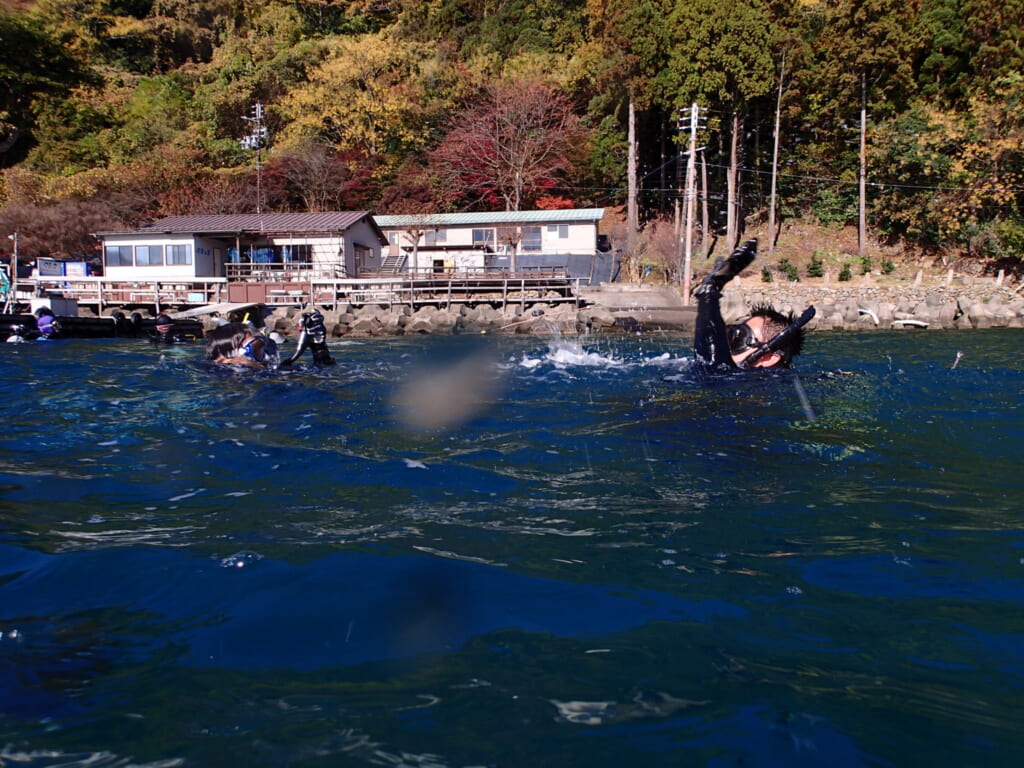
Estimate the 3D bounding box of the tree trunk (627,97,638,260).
[{"bbox_3d":[9.125,-15.562,56.000,0.750,12.300,0.750,-1,4,0],"label":"tree trunk"}]

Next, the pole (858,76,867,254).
[{"bbox_3d":[24.254,-15.019,51.026,0.400,12.460,0.400,0,4,0],"label":"pole"}]

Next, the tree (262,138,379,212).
[{"bbox_3d":[-15.435,-16.637,59.915,9.300,6.370,8.000,0,4,0],"label":"tree"}]

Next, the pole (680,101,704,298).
[{"bbox_3d":[11.028,-10.997,45.307,1.750,12.070,0.700,0,4,0],"label":"pole"}]

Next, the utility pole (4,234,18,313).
[{"bbox_3d":[-22.966,-5.126,34.000,0.550,3.700,0.350,0,4,0],"label":"utility pole"}]

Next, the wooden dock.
[{"bbox_3d":[-10.421,-4.589,37.500,28.000,1.900,4.500,0,4,3],"label":"wooden dock"}]

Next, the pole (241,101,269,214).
[{"bbox_3d":[-22.803,-19.769,66.000,2.200,10.800,1.200,0,4,0],"label":"pole"}]

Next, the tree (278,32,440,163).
[{"bbox_3d":[-16.085,-30.114,78.000,16.500,14.000,12.500,0,4,0],"label":"tree"}]

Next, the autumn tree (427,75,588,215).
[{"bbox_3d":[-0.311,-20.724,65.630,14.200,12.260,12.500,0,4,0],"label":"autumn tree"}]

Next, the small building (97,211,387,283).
[{"bbox_3d":[-17.096,-8.741,48.309,15.820,4.580,7.800,0,4,7],"label":"small building"}]

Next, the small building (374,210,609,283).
[{"bbox_3d":[-1.719,-11.088,61.504,18.580,6.210,6.500,0,4,9],"label":"small building"}]

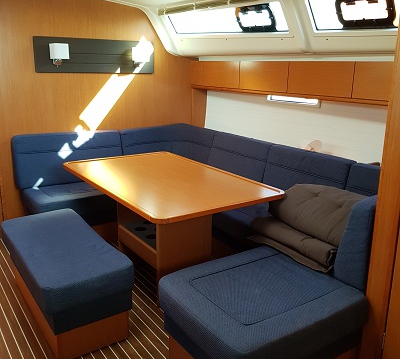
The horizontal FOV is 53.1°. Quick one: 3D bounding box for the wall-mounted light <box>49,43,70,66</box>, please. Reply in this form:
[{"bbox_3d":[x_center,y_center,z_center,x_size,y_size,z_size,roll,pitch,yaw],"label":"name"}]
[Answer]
[{"bbox_3d":[-1.222,-1.087,3.503,0.135,0.180,0.120,-9,18,-34],"label":"wall-mounted light"}]

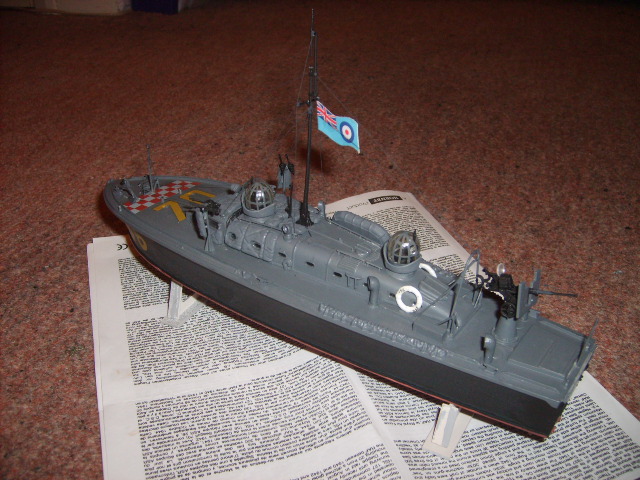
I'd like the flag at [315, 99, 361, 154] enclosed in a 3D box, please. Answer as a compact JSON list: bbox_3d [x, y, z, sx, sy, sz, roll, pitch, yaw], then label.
[{"bbox_3d":[0.007,-0.047,0.270,0.025,0.015,0.005,27,37,37],"label":"flag"}]

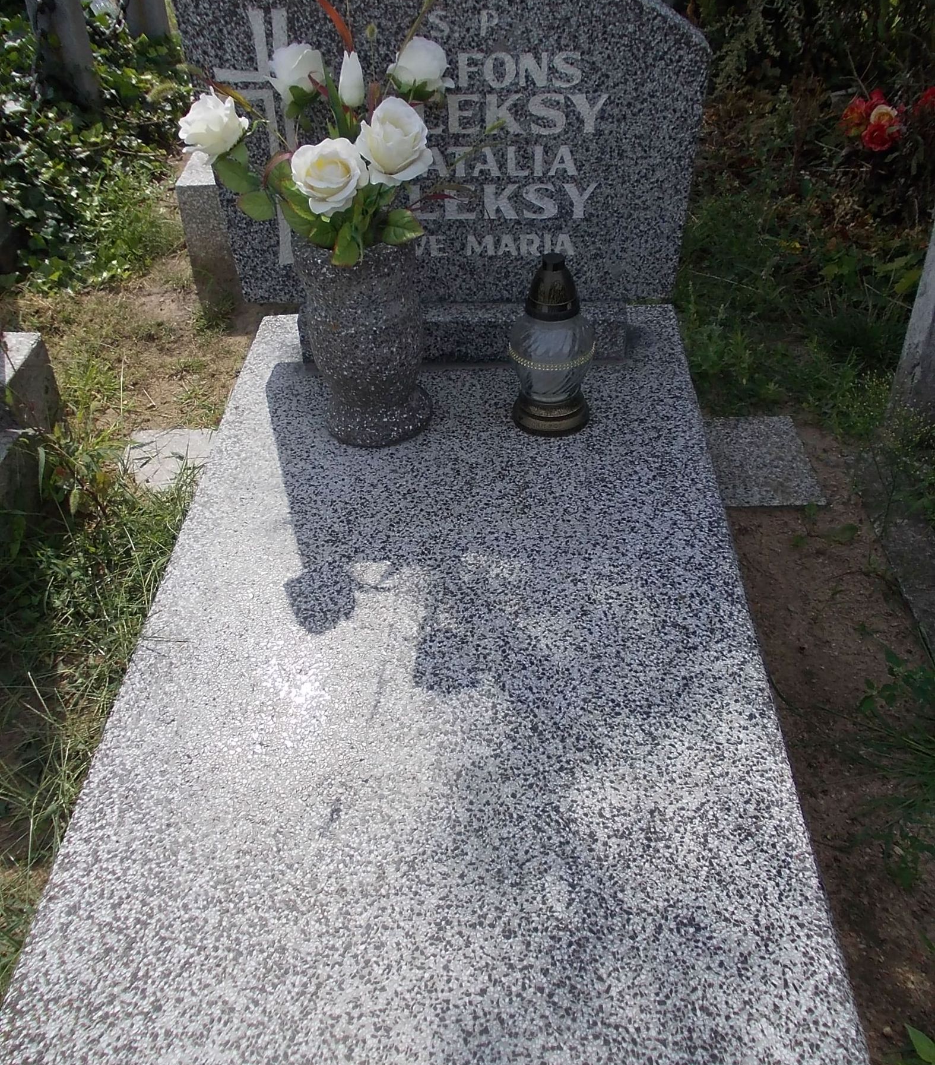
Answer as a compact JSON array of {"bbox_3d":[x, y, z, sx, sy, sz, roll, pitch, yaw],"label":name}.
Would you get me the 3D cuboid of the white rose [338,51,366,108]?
[{"bbox_3d":[-0.147,-0.574,1.280,0.036,0.070,0.036,-1,41,3],"label":"white rose"}]

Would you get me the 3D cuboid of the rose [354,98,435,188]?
[{"bbox_3d":[-0.094,-0.498,1.289,0.100,0.090,0.098,2,55,1],"label":"rose"}]

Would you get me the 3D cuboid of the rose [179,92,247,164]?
[{"bbox_3d":[-0.363,-0.578,1.439,0.090,0.090,0.090,-24,44,-26],"label":"rose"}]

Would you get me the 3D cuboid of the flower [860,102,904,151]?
[{"bbox_3d":[1.111,-1.086,2.700,0.115,0.120,0.100,9,40,13],"label":"flower"}]

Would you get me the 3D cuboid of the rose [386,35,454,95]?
[{"bbox_3d":[-0.065,-0.651,1.407,0.090,0.080,0.085,0,39,2],"label":"rose"}]

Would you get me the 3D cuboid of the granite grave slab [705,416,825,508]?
[{"bbox_3d":[0.510,-0.121,1.881,0.250,0.040,0.275,-1,41,3],"label":"granite grave slab"}]

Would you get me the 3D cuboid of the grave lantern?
[{"bbox_3d":[0.129,-0.290,1.520,0.129,0.264,0.129,-1,41,3],"label":"grave lantern"}]

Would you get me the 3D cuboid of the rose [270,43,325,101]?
[{"bbox_3d":[-0.235,-0.637,1.393,0.078,0.076,0.078,0,39,2],"label":"rose"}]

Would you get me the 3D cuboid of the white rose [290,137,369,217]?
[{"bbox_3d":[-0.174,-0.449,1.275,0.100,0.075,0.100,-5,67,7],"label":"white rose"}]

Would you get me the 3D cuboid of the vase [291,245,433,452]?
[{"bbox_3d":[-0.147,-0.300,1.523,0.176,0.296,0.176,-1,41,3],"label":"vase"}]

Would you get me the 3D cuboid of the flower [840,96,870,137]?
[{"bbox_3d":[1.056,-1.135,2.750,0.085,0.105,0.085,11,40,15],"label":"flower"}]

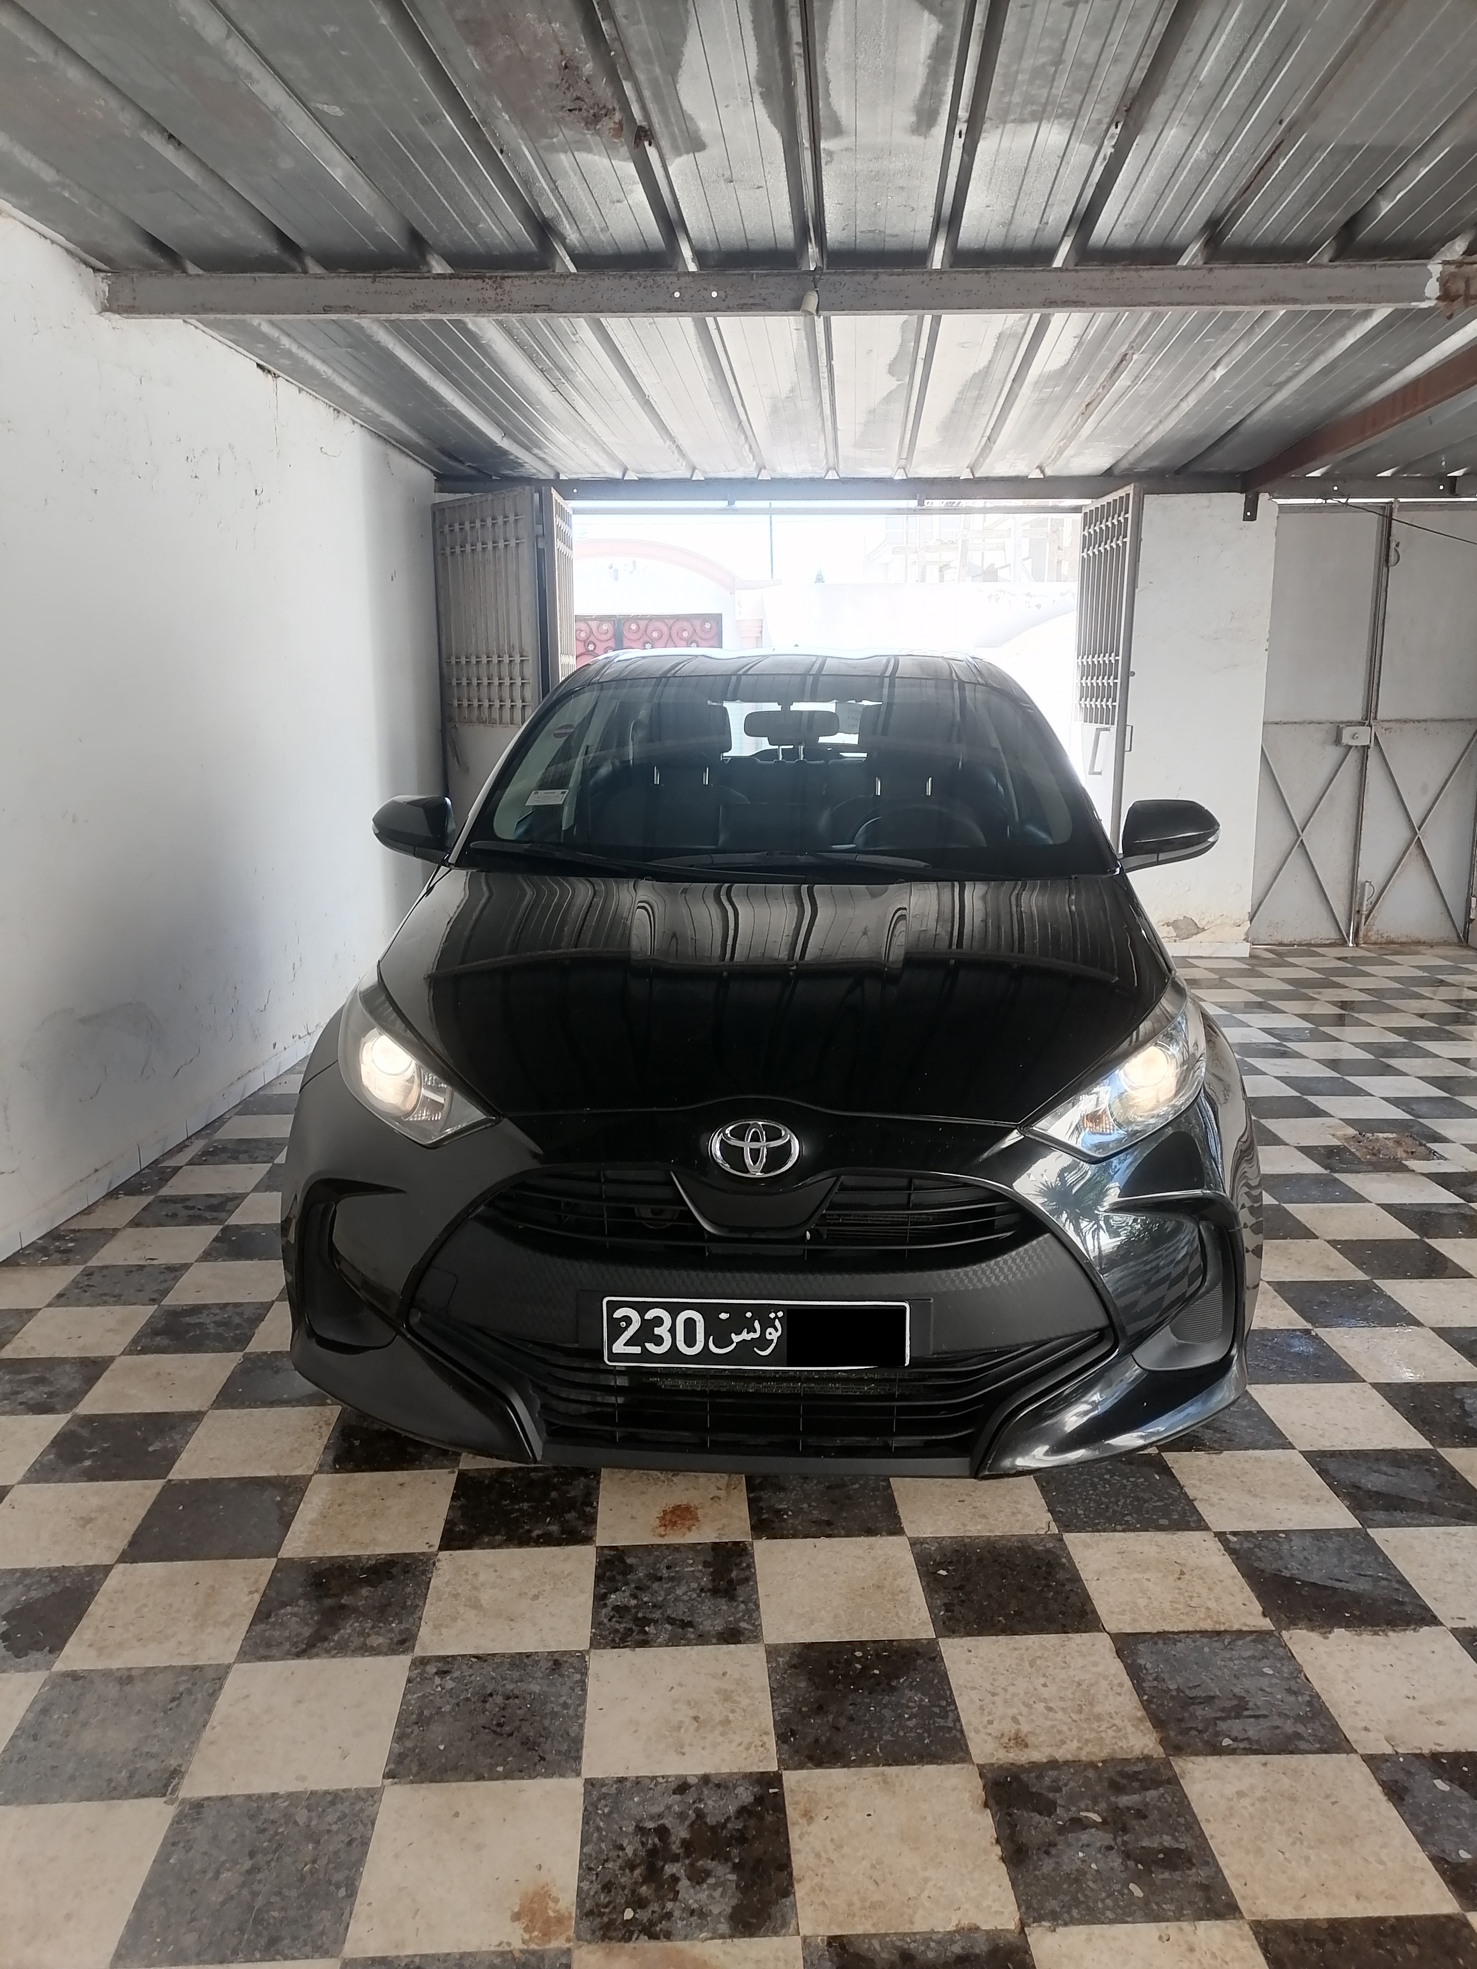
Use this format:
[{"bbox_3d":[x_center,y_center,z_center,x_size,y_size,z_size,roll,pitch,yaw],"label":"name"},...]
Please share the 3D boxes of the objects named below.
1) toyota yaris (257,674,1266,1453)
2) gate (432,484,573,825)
[{"bbox_3d":[0.157,-0.190,4.140,1.800,1.490,3.940,1,12,4],"label":"toyota yaris"},{"bbox_3d":[-1.090,-1.100,6.950,0.670,2.100,0.820,0,12,-3],"label":"gate"}]

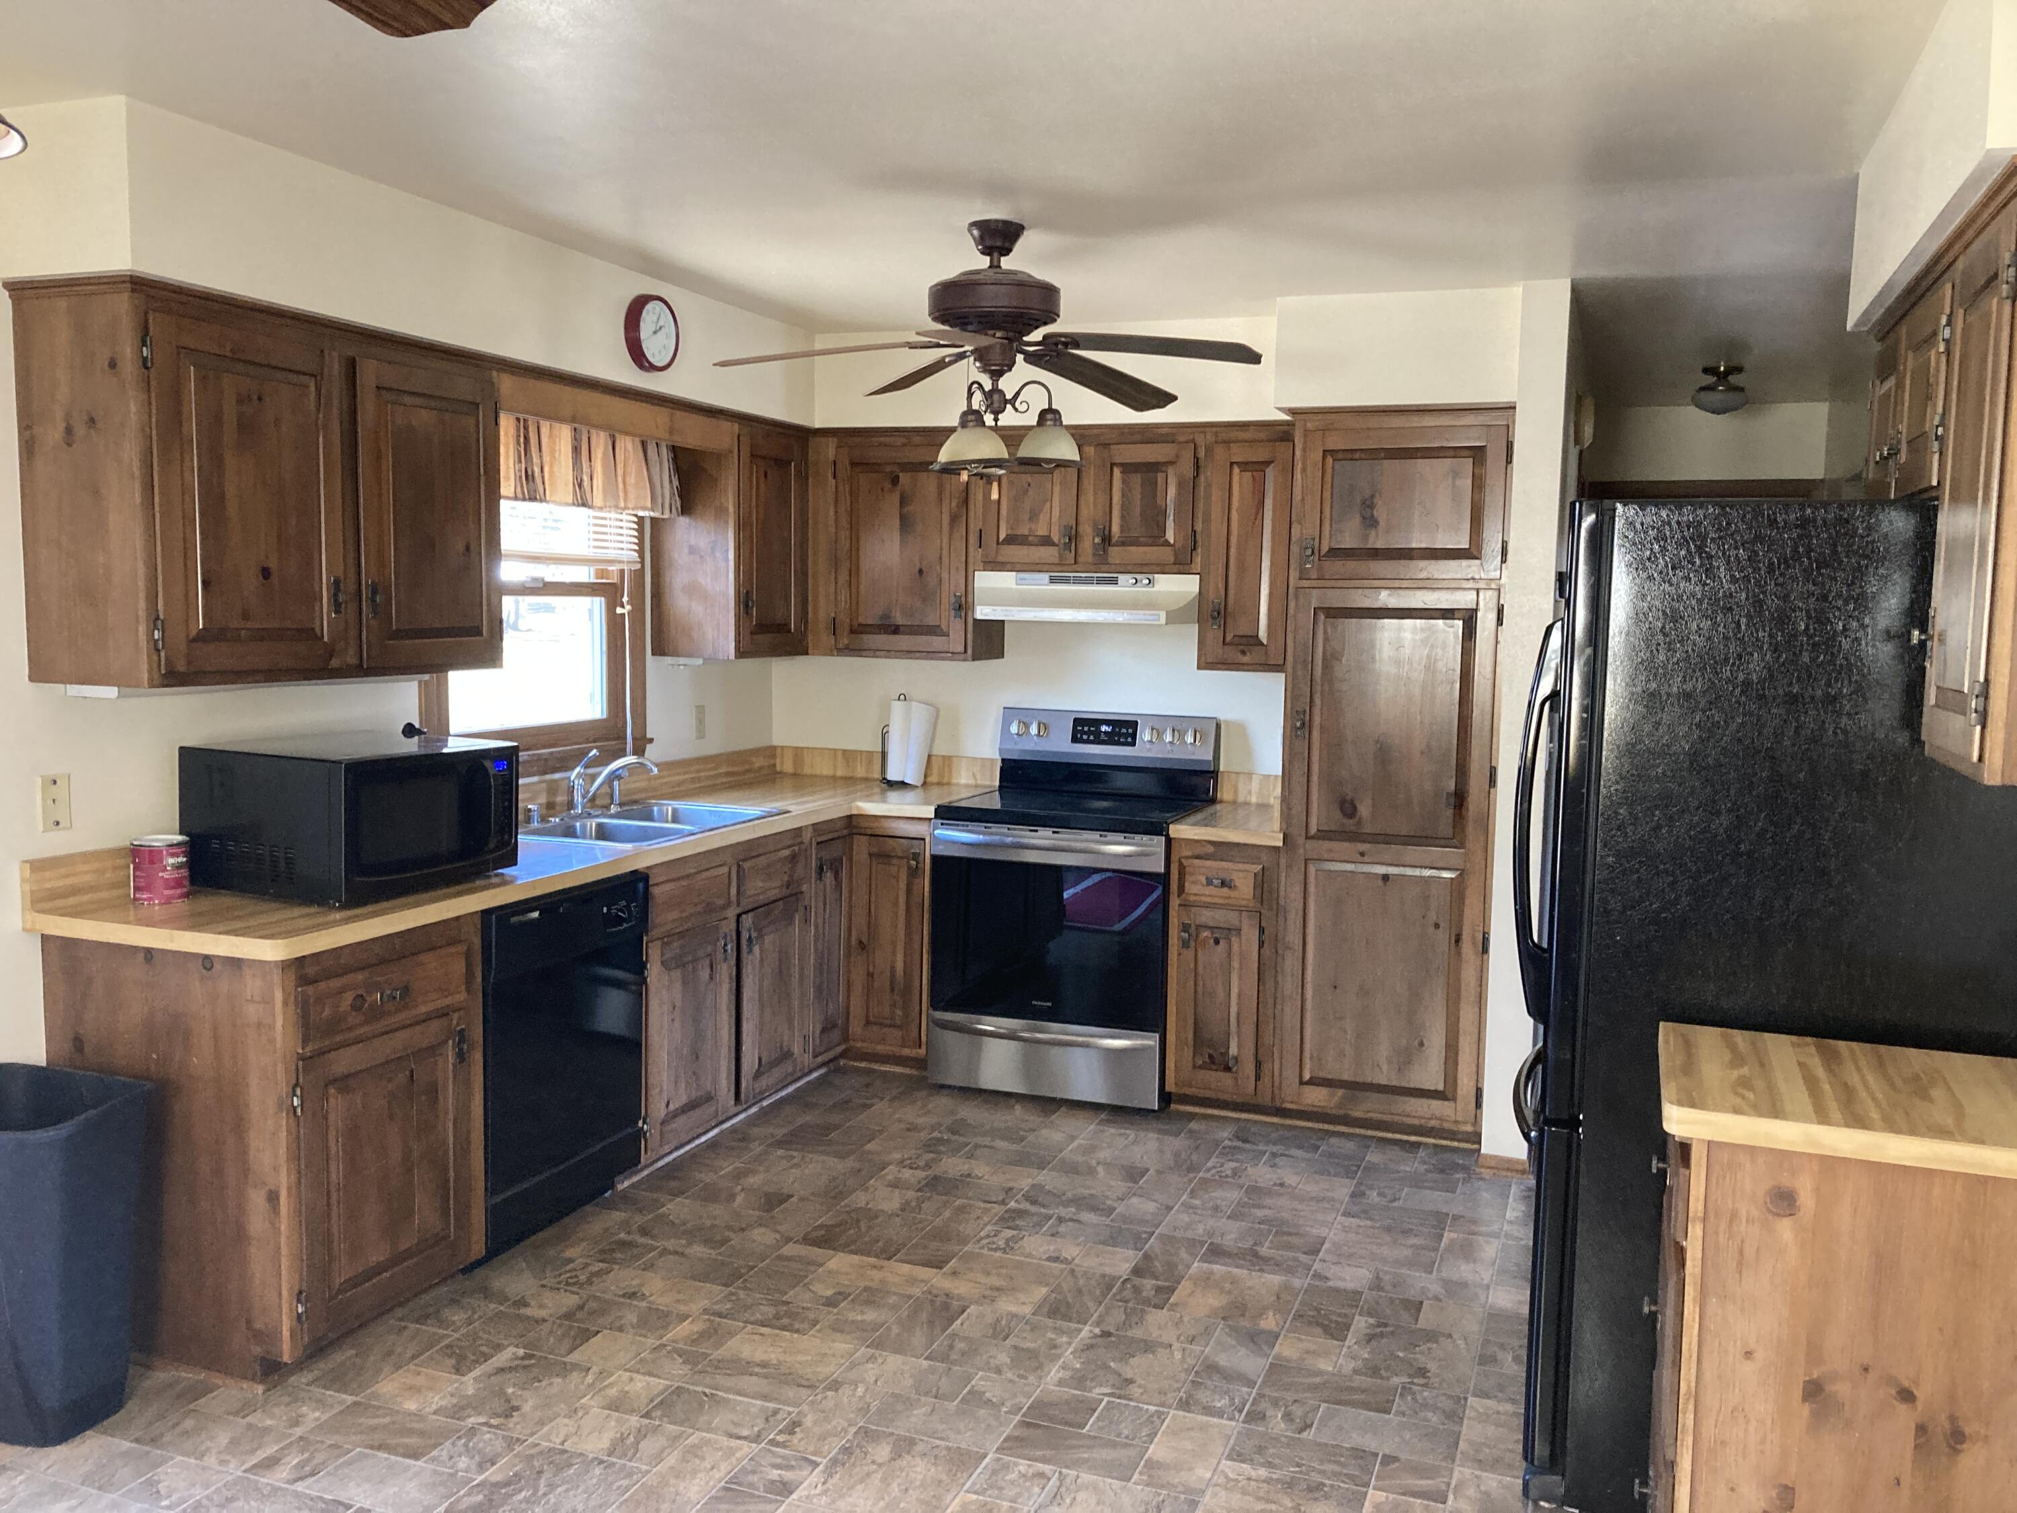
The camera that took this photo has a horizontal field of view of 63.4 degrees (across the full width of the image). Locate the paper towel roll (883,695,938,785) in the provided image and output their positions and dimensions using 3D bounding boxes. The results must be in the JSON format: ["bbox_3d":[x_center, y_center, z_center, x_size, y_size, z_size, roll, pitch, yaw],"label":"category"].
[{"bbox_3d":[-0.341,-0.045,5.722,0.165,0.295,0.130,3,6,20],"label":"paper towel roll"}]

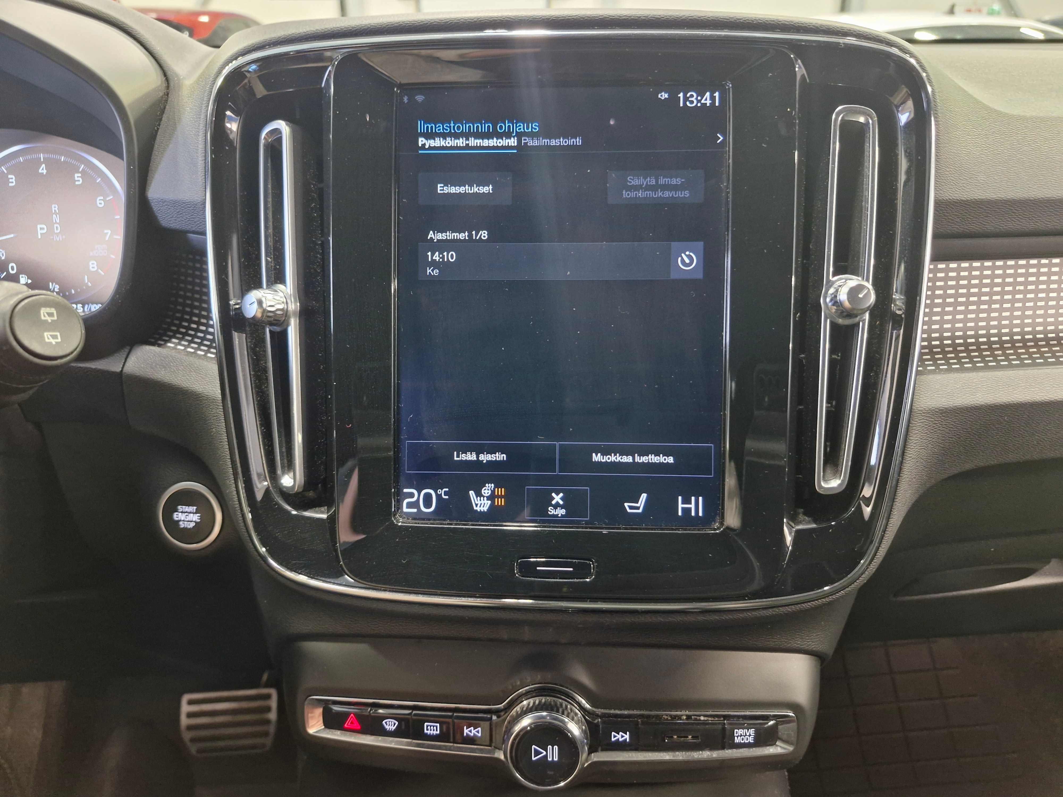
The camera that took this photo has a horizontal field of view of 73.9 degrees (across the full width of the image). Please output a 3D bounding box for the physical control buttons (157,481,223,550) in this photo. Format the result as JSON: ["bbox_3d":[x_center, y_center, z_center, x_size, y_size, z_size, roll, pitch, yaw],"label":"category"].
[{"bbox_3d":[-0.178,0.061,0.372,0.035,0.035,0.009,0,5,8],"label":"physical control buttons"}]

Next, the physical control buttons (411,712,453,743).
[{"bbox_3d":[-0.044,0.143,0.309,0.017,0.011,0.007,2,8,7],"label":"physical control buttons"}]

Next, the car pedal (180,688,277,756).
[{"bbox_3d":[-0.315,0.338,0.743,0.096,0.059,0.025,-2,-10,-3],"label":"car pedal"}]

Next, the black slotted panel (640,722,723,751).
[{"bbox_3d":[0.065,0.145,0.309,0.035,0.013,0.010,0,2,-3],"label":"black slotted panel"}]

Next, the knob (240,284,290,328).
[{"bbox_3d":[-0.111,-0.038,0.296,0.016,0.016,0.017,1,0,29],"label":"knob"}]

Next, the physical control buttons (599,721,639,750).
[{"bbox_3d":[0.038,0.145,0.305,0.017,0.012,0.007,0,7,-1],"label":"physical control buttons"}]

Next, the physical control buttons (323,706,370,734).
[{"bbox_3d":[-0.082,0.143,0.314,0.019,0.011,0.007,2,8,7],"label":"physical control buttons"}]

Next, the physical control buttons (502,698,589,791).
[{"bbox_3d":[0.006,0.151,0.312,0.036,0.036,0.015,0,6,1],"label":"physical control buttons"}]

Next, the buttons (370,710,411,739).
[{"bbox_3d":[-0.064,0.148,0.323,0.018,0.011,0.006,-1,6,8],"label":"buttons"}]

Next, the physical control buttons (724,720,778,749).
[{"bbox_3d":[0.098,0.150,0.317,0.023,0.012,0.006,-1,6,-2],"label":"physical control buttons"}]

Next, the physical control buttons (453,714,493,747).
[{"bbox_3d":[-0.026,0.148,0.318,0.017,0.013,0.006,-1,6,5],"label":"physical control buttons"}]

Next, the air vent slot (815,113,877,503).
[{"bbox_3d":[0.130,-0.041,0.293,0.019,0.159,0.021,3,2,2],"label":"air vent slot"}]

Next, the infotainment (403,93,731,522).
[{"bbox_3d":[0.013,-0.038,0.297,0.138,0.184,0.008,1,2,3],"label":"infotainment"}]

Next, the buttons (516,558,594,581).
[{"bbox_3d":[0.010,0.072,0.298,0.033,0.009,0.005,1,2,3],"label":"buttons"}]

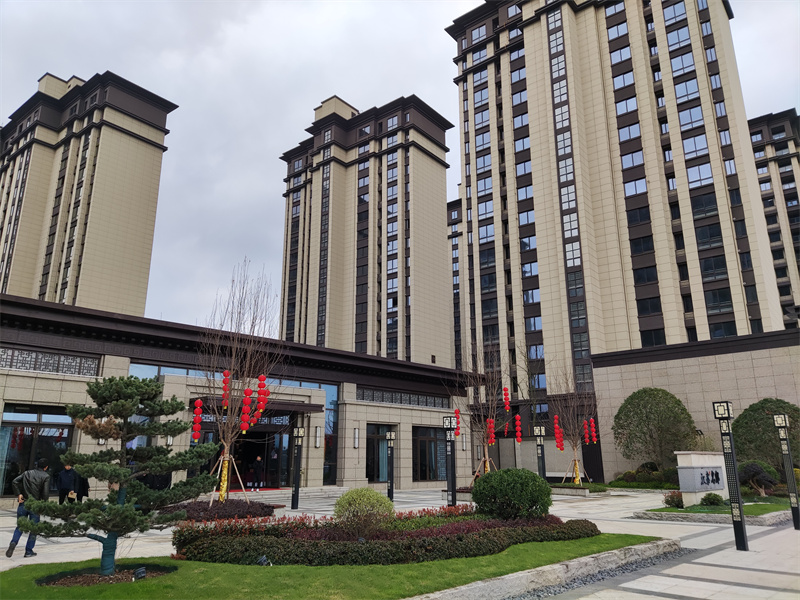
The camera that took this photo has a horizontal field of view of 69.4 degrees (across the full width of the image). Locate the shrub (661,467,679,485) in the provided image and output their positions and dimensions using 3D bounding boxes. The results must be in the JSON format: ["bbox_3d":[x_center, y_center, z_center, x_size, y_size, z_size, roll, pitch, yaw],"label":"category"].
[{"bbox_3d":[14.895,9.727,31.700,1.100,0.980,1.050,-13,-20,40],"label":"shrub"}]

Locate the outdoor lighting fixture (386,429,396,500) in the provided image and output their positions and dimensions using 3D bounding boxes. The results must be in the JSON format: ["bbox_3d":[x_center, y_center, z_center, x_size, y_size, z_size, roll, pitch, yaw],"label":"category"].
[{"bbox_3d":[-0.366,6.866,23.866,0.270,2.800,0.270,-13,-20,40],"label":"outdoor lighting fixture"}]

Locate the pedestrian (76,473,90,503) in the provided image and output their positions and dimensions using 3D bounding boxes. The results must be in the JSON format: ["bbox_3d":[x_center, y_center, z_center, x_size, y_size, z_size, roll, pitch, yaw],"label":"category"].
[{"bbox_3d":[-9.727,5.795,17.701,0.520,1.660,0.350,-4,-16,14],"label":"pedestrian"}]

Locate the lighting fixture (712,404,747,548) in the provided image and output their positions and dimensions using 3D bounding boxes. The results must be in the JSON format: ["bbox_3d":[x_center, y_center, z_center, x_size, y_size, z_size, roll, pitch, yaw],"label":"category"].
[{"bbox_3d":[6.642,3.461,11.542,0.310,2.835,0.310,15,-21,-43],"label":"lighting fixture"}]

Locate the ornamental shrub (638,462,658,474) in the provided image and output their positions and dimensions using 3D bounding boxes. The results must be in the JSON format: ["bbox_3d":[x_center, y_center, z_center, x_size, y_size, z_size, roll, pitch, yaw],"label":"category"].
[{"bbox_3d":[14.394,9.914,33.400,1.120,1.050,1.100,-13,-20,40],"label":"ornamental shrub"}]

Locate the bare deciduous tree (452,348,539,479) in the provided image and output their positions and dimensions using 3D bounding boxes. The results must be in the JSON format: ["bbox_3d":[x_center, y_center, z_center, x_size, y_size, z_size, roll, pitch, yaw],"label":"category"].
[{"bbox_3d":[4.560,5.747,29.075,4.200,6.700,4.200,0,-15,0],"label":"bare deciduous tree"}]

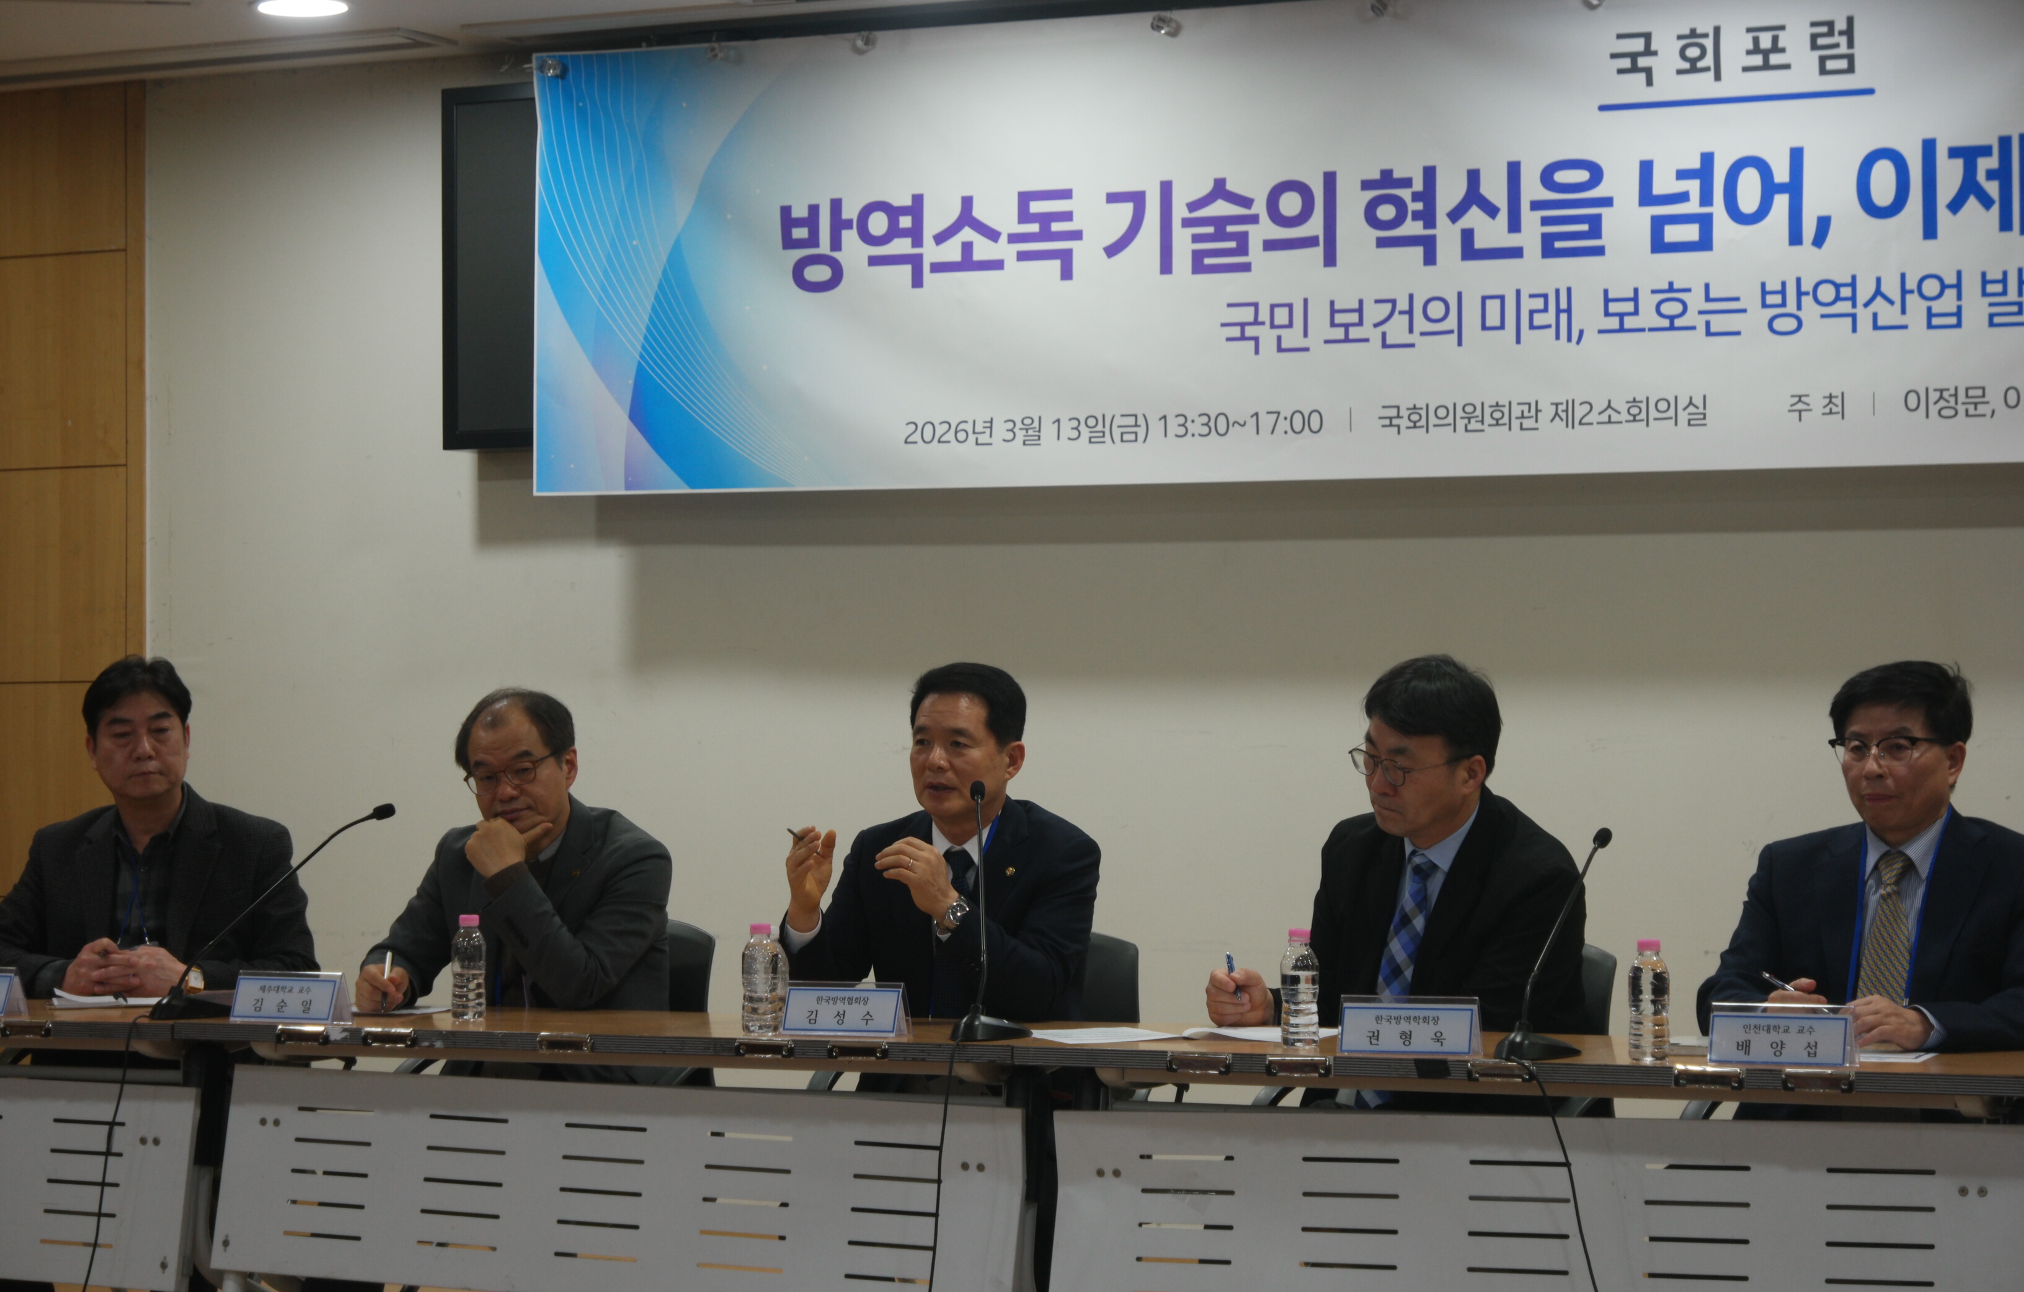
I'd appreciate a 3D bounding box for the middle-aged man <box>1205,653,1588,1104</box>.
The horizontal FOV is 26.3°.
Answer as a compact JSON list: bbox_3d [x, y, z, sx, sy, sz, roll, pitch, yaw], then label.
[{"bbox_3d":[0.650,0.667,6.875,0.570,1.302,0.800,-1,-1,33],"label":"middle-aged man"}]

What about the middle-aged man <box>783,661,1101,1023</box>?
[{"bbox_3d":[-0.083,0.678,7.172,0.540,1.300,0.780,-1,-1,27],"label":"middle-aged man"}]

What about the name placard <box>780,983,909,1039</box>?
[{"bbox_3d":[-0.254,0.559,6.647,0.184,0.078,0.060,-1,-1,23],"label":"name placard"}]

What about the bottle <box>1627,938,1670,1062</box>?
[{"bbox_3d":[0.890,0.495,6.049,0.057,0.170,0.057,-1,-1,25],"label":"bottle"}]

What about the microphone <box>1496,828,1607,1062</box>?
[{"bbox_3d":[0.803,0.426,6.274,0.095,0.317,0.364,-1,-1,27],"label":"microphone"}]

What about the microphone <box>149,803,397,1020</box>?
[{"bbox_3d":[-1.248,0.443,7.303,0.433,0.347,0.100,1,-2,-37],"label":"microphone"}]

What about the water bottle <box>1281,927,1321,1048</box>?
[{"bbox_3d":[0.423,0.502,6.347,0.057,0.173,0.057,0,-1,0],"label":"water bottle"}]

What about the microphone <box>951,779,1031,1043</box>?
[{"bbox_3d":[-0.031,0.403,6.678,0.136,0.388,0.309,-1,-1,14],"label":"microphone"}]

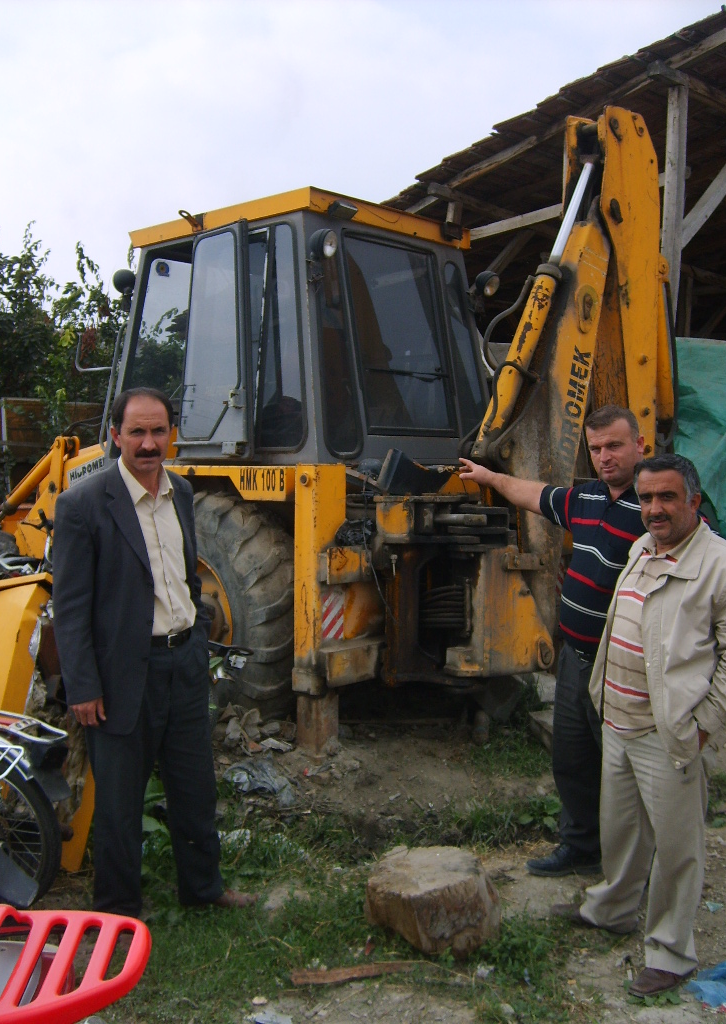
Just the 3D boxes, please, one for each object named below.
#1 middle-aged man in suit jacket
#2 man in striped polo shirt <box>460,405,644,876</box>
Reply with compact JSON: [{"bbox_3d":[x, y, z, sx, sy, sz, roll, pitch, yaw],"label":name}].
[{"bbox_3d":[-0.660,0.465,3.270,0.540,1.720,0.420,-2,5,-35],"label":"middle-aged man in suit jacket"},{"bbox_3d":[0.800,0.455,3.600,1.080,1.700,0.500,4,6,42],"label":"man in striped polo shirt"}]

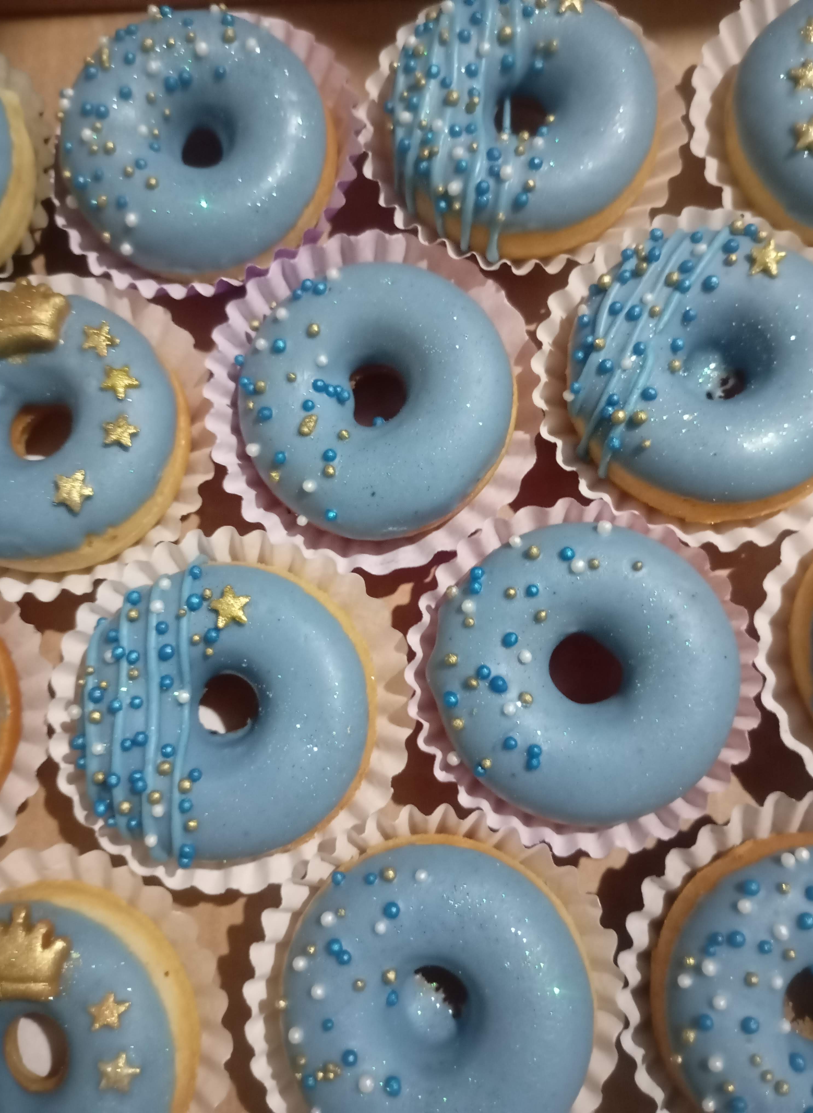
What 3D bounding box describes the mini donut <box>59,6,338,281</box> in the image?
[{"bbox_3d":[-0.055,-0.109,0.237,0.072,0.026,0.072,0,81,2],"label":"mini donut"}]

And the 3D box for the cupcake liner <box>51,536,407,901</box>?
[{"bbox_3d":[-0.041,0.036,0.218,0.082,0.024,0.082,0,81,2],"label":"cupcake liner"}]

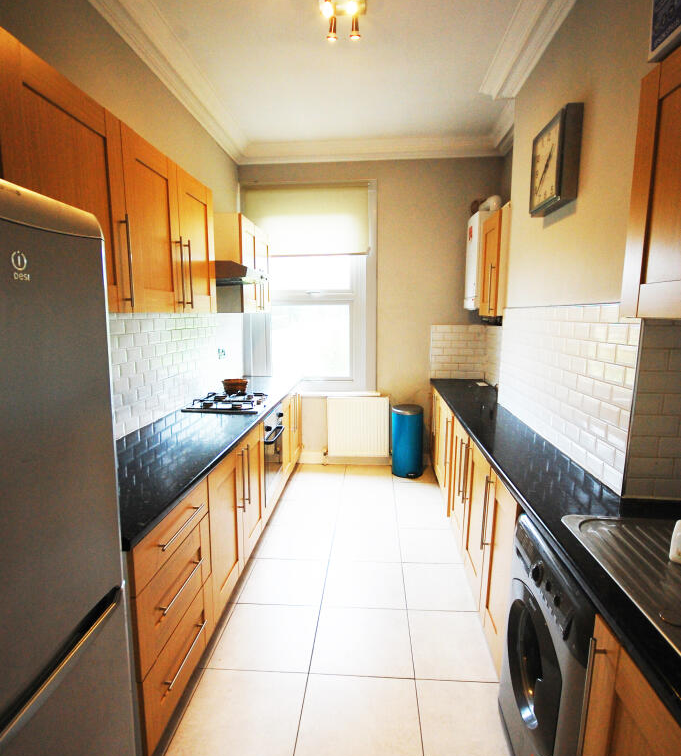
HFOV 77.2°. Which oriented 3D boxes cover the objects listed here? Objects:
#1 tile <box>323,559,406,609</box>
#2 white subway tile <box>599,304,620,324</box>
[{"bbox_3d":[0.141,1.212,2.515,0.464,0.010,0.439,0,9,4],"label":"tile"},{"bbox_3d":[1.097,-0.262,1.740,0.010,0.077,0.145,1,9,5],"label":"white subway tile"}]

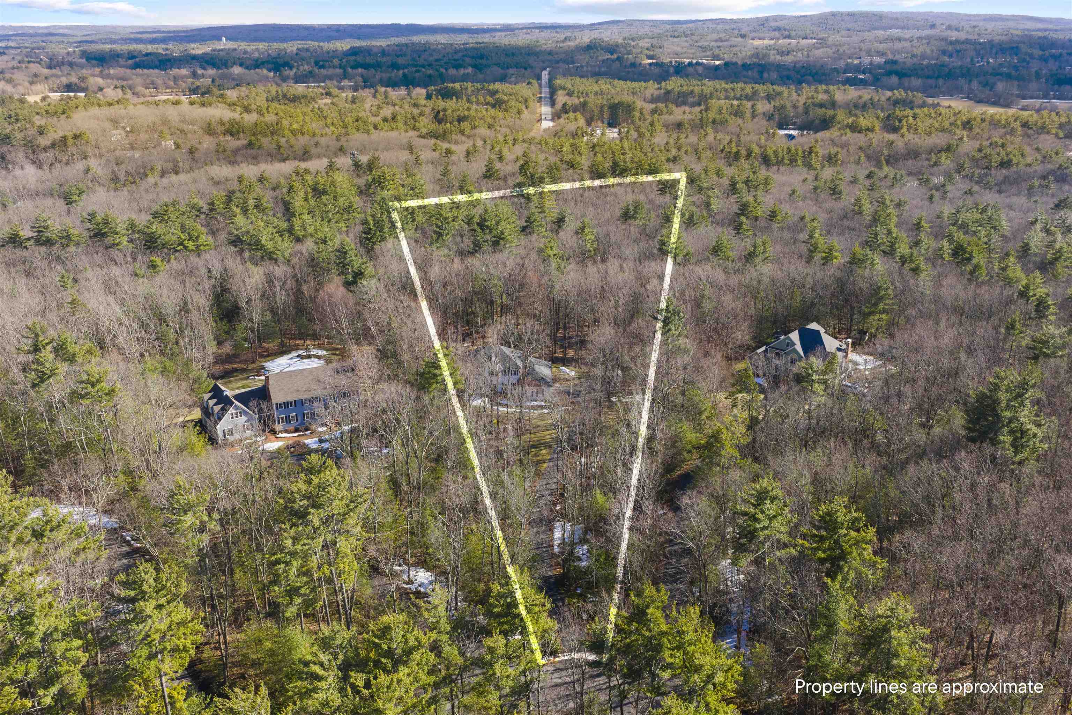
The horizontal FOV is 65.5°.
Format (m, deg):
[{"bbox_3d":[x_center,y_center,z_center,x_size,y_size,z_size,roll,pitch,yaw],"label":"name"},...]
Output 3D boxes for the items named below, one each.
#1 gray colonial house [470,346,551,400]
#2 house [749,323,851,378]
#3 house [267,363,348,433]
[{"bbox_3d":[-4.104,2.126,158.004,13.000,8.600,9.500,11,24,26],"label":"gray colonial house"},{"bbox_3d":[52.663,-2.397,165.013,16.500,10.000,13.000,11,24,25],"label":"house"},{"bbox_3d":[-40.667,6.262,149.406,13.700,9.100,9.100,-8,23,-20],"label":"house"}]

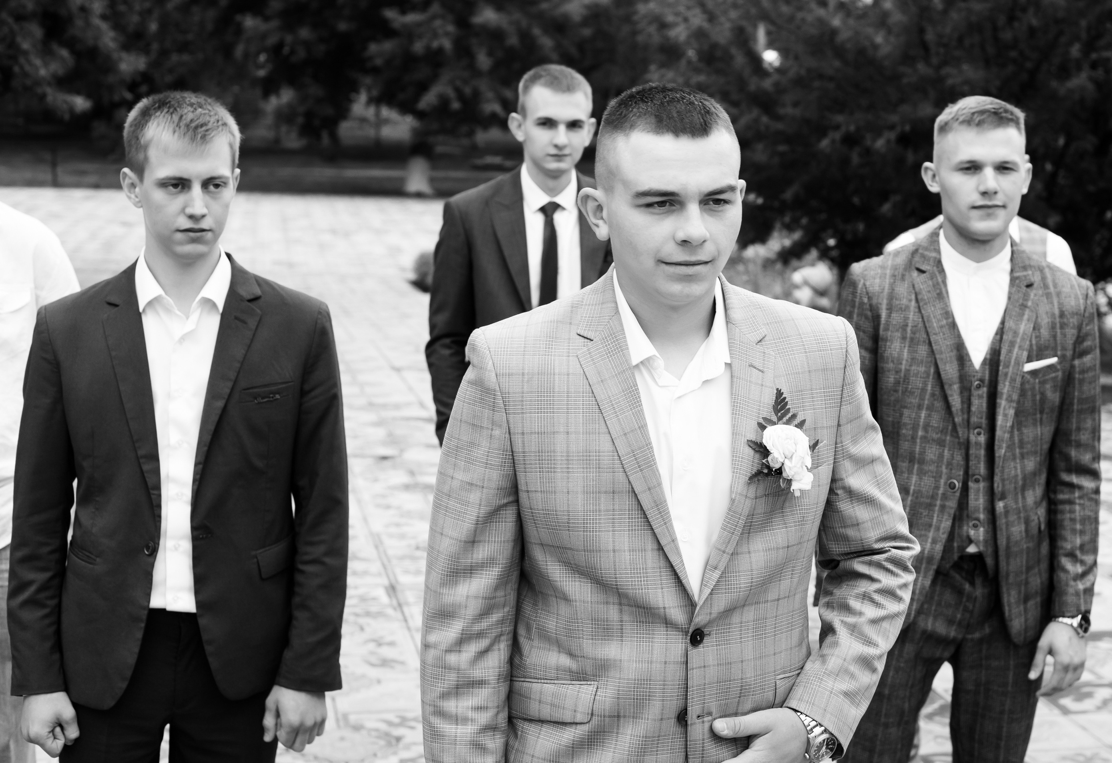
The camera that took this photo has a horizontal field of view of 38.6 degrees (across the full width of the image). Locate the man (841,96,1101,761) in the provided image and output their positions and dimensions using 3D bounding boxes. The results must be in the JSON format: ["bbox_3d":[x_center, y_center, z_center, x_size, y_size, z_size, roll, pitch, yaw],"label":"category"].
[{"bbox_3d":[0.730,0.381,2.885,0.530,1.785,0.330,2,9,13],"label":"man"}]

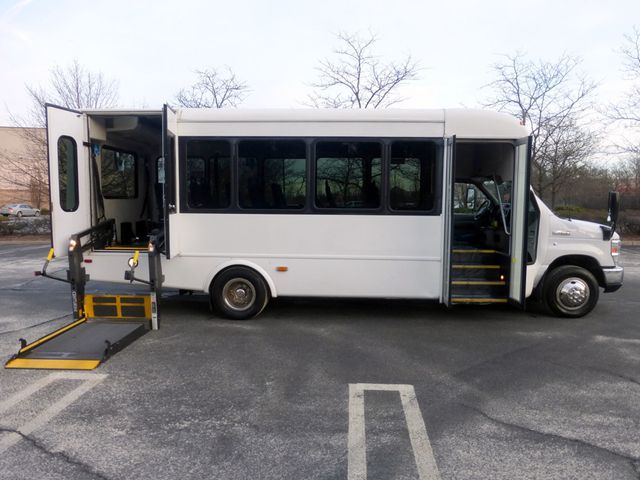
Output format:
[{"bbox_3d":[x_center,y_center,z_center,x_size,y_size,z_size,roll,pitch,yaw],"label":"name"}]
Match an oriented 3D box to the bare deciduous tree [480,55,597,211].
[{"bbox_3d":[10.482,-4.500,21.479,5.752,8.897,5.752,0,4,1],"label":"bare deciduous tree"}]

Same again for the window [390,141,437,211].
[{"bbox_3d":[1.195,-0.824,5.686,0.600,0.880,0.050,0,4,1],"label":"window"}]

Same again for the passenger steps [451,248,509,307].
[{"bbox_3d":[2.096,0.496,6.165,0.840,0.630,0.820,0,4,1],"label":"passenger steps"}]

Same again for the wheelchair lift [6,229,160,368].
[{"bbox_3d":[-2.486,0.507,5.052,1.140,1.220,2.020,0,4,1],"label":"wheelchair lift"}]

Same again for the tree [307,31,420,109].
[{"bbox_3d":[2.008,-4.952,21.147,5.912,9.748,5.912,0,4,1],"label":"tree"}]

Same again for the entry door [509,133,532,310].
[{"bbox_3d":[2.471,-0.223,5.480,0.050,2.050,0.410,0,4,1],"label":"entry door"}]

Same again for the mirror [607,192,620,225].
[{"bbox_3d":[3.861,-0.416,5.833,0.110,0.420,0.190,2,5,18],"label":"mirror"}]

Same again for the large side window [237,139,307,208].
[{"bbox_3d":[-0.613,-0.838,5.729,0.883,0.880,0.050,0,4,1],"label":"large side window"}]

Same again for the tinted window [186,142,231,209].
[{"bbox_3d":[-1.451,-0.845,5.748,0.607,0.880,0.050,0,4,1],"label":"tinted window"}]

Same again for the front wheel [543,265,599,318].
[{"bbox_3d":[3.408,0.713,6.080,0.735,0.735,0.250,0,4,1],"label":"front wheel"}]

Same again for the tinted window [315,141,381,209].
[{"bbox_3d":[0.364,-0.831,5.706,0.872,0.880,0.050,0,4,1],"label":"tinted window"}]

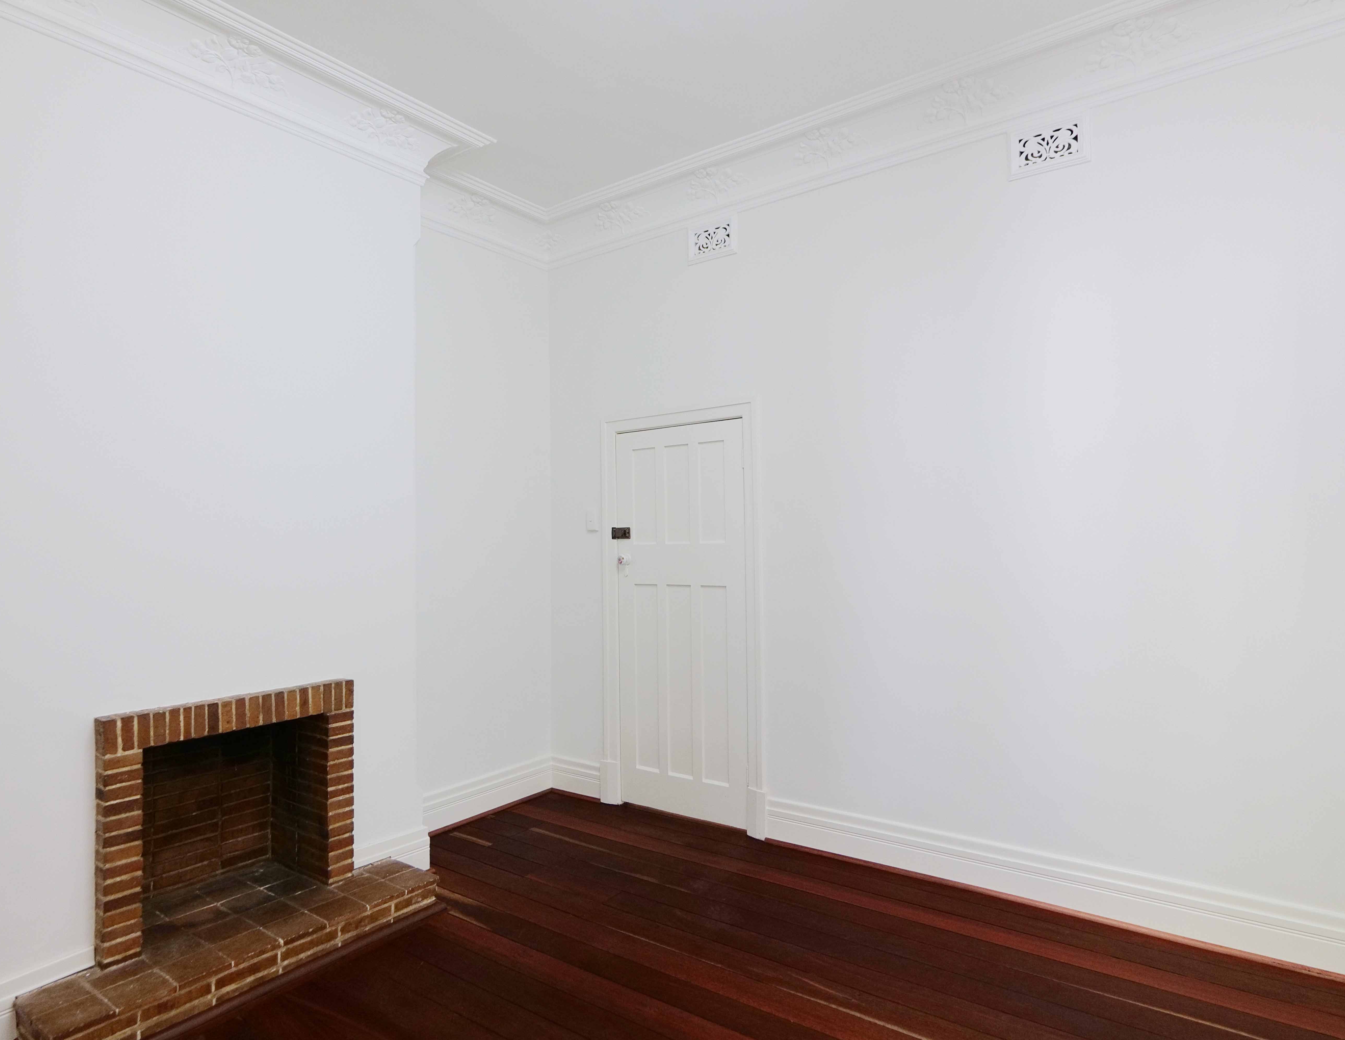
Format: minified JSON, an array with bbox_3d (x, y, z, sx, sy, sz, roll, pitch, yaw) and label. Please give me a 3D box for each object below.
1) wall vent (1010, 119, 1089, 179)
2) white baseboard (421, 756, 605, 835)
[{"bbox_3d":[1.465,-1.454,2.867,0.280,0.180,0.025,-2,-1,34],"label":"wall vent"},{"bbox_3d":[-0.862,1.484,3.887,0.370,0.185,0.990,-2,-1,39],"label":"white baseboard"}]

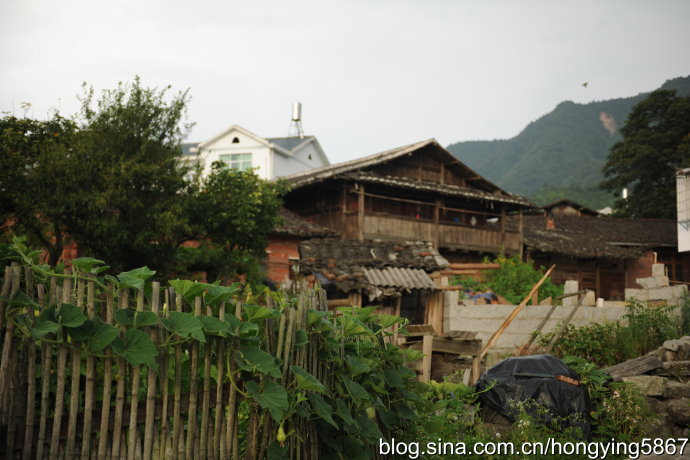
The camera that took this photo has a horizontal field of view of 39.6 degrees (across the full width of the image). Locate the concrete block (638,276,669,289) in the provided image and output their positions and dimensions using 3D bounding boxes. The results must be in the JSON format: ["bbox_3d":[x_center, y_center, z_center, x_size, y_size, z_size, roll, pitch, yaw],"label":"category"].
[{"bbox_3d":[5.936,1.014,18.500,0.560,0.230,0.280,1,-6,-12],"label":"concrete block"}]

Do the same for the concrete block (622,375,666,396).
[{"bbox_3d":[3.432,1.788,11.000,0.440,0.230,0.300,1,-6,-10],"label":"concrete block"}]

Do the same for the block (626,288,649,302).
[{"bbox_3d":[5.586,1.245,18.300,0.410,0.250,0.270,1,-6,-12],"label":"block"}]

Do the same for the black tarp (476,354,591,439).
[{"bbox_3d":[1.908,1.685,9.700,1.020,0.800,0.900,2,-6,-15],"label":"black tarp"}]

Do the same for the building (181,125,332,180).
[{"bbox_3d":[-6.470,-0.341,57.845,9.000,9.500,10.500,-2,-6,16],"label":"building"}]

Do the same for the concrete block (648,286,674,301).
[{"bbox_3d":[6.067,1.225,18.400,0.440,0.260,0.270,1,-6,-12],"label":"concrete block"}]

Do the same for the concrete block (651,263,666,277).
[{"bbox_3d":[6.052,0.776,18.500,0.240,0.250,0.260,1,-6,-12],"label":"concrete block"}]

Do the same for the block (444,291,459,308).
[{"bbox_3d":[1.956,1.276,17.600,0.250,0.300,0.280,1,-6,-12],"label":"block"}]

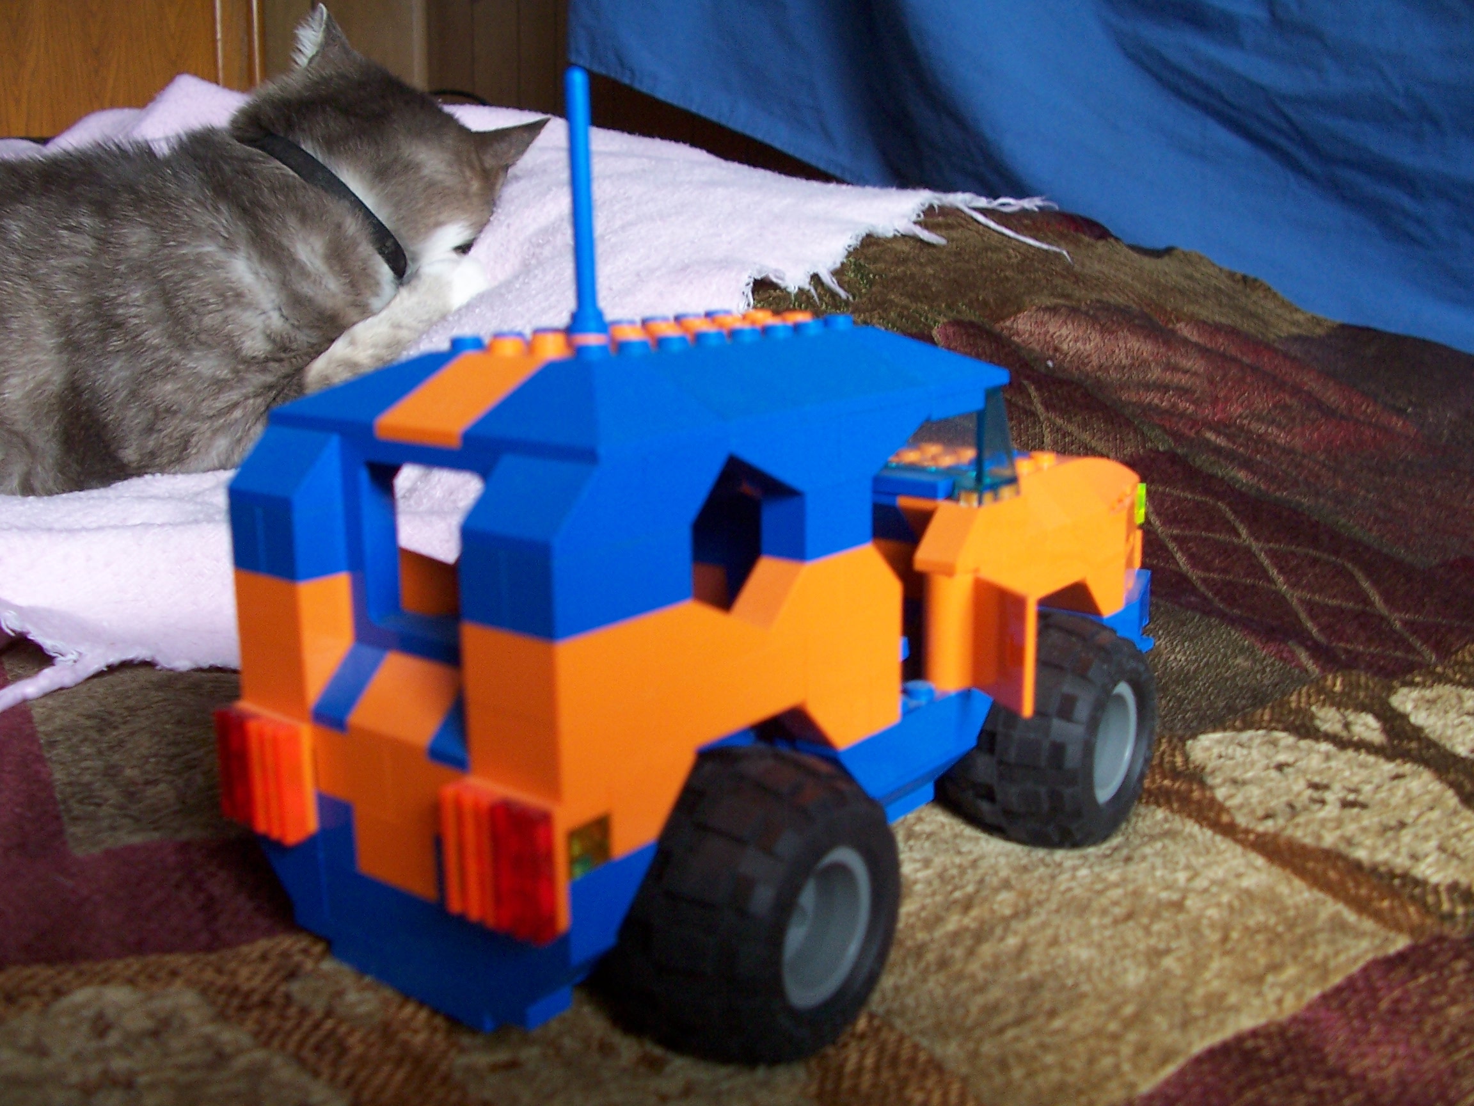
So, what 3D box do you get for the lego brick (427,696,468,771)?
[{"bbox_3d":[-0.032,0.021,0.188,0.008,0.010,0.013,9,16,38],"label":"lego brick"}]

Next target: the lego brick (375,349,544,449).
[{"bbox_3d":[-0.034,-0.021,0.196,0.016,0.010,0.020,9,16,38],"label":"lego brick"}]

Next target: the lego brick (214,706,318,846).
[{"bbox_3d":[-0.065,0.030,0.207,0.016,0.016,0.005,9,16,38],"label":"lego brick"}]

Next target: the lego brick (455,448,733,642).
[{"bbox_3d":[-0.017,-0.003,0.183,0.016,0.019,0.032,9,16,38],"label":"lego brick"}]

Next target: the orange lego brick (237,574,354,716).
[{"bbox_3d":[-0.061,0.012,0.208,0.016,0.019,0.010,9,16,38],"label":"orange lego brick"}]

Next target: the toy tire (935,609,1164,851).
[{"bbox_3d":[0.057,0.032,0.273,0.028,0.043,0.043,9,16,38],"label":"toy tire"}]

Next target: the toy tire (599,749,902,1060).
[{"bbox_3d":[0.001,0.048,0.208,0.029,0.043,0.043,9,16,38],"label":"toy tire"}]

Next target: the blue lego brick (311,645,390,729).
[{"bbox_3d":[-0.050,0.017,0.204,0.008,0.010,0.015,9,16,38],"label":"blue lego brick"}]

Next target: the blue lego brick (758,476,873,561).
[{"bbox_3d":[0.011,-0.005,0.212,0.008,0.010,0.016,9,16,38],"label":"blue lego brick"}]

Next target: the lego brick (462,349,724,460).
[{"bbox_3d":[-0.018,-0.019,0.185,0.024,0.010,0.024,9,16,38],"label":"lego brick"}]

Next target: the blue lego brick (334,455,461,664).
[{"bbox_3d":[-0.038,-0.001,0.196,0.032,0.029,0.008,9,16,38],"label":"blue lego brick"}]

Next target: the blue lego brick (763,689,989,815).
[{"bbox_3d":[0.022,0.029,0.235,0.017,0.012,0.035,9,16,38],"label":"blue lego brick"}]

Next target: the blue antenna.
[{"bbox_3d":[-0.022,-0.049,0.213,0.006,0.039,0.006,-1,13,0],"label":"blue antenna"}]

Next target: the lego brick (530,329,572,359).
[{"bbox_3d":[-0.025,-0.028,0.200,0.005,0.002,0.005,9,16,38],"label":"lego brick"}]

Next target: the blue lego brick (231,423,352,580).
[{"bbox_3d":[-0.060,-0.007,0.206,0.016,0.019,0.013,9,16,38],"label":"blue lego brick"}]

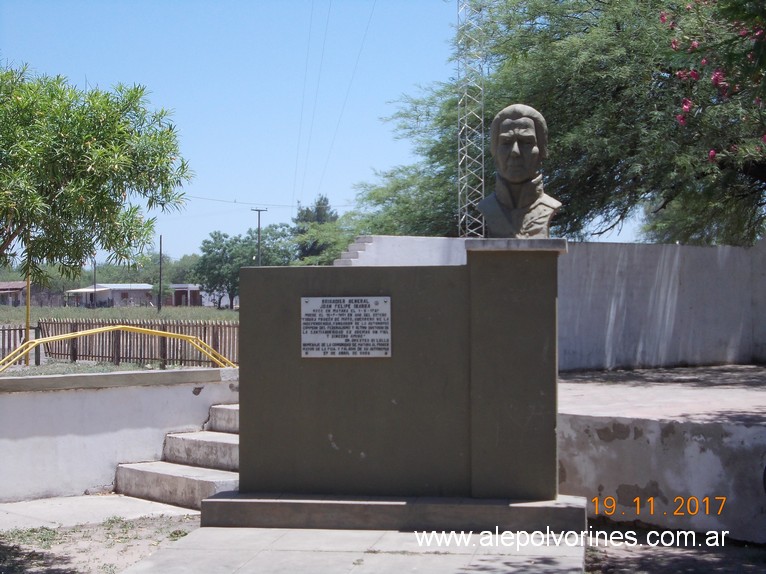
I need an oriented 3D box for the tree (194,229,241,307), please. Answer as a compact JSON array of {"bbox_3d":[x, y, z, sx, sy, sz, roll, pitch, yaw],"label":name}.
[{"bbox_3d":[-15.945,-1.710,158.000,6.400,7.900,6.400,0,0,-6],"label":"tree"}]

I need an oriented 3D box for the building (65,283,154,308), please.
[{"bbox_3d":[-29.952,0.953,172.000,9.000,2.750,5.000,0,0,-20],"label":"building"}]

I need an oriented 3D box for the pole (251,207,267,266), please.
[{"bbox_3d":[-11.890,-2.722,150.000,1.600,9.600,0.250,0,0,-5],"label":"pole"}]

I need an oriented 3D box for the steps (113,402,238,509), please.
[{"bbox_3d":[-1.060,1.218,11.350,1.200,0.600,1.420,0,0,-35],"label":"steps"}]

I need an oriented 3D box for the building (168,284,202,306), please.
[{"bbox_3d":[-21.629,0.931,172.000,3.900,2.500,4.000,0,0,-11],"label":"building"}]

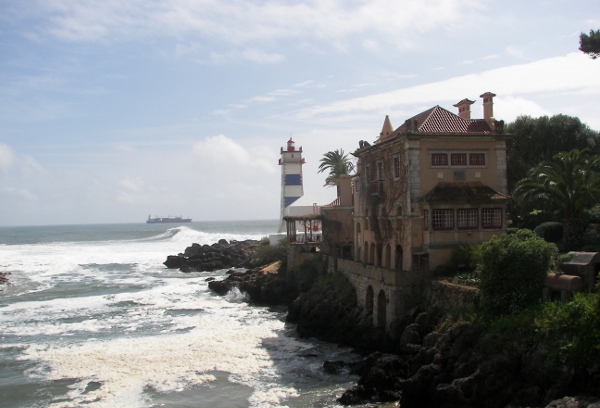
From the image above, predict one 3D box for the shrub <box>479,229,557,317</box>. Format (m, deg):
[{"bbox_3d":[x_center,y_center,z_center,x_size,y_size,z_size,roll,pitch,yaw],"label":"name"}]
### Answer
[{"bbox_3d":[14.291,4.567,41.000,4.900,5.500,4.600,-2,-1,19],"label":"shrub"}]

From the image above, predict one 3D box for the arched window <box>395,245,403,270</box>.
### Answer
[{"bbox_3d":[8.665,4.668,54.340,0.300,2.200,1.200,-1,-1,-15],"label":"arched window"}]

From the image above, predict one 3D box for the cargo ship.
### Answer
[{"bbox_3d":[-564.663,67.067,2700.000,198.000,32.000,28.000,-1,-1,0],"label":"cargo ship"}]

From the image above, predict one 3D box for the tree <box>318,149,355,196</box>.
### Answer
[{"bbox_3d":[5.210,-1.861,86.000,5.900,11.400,5.900,-1,-1,0],"label":"tree"}]

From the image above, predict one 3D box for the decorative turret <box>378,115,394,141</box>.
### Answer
[{"bbox_3d":[8.581,-7.562,61.686,1.300,2.350,1.300,-1,-1,-15],"label":"decorative turret"}]

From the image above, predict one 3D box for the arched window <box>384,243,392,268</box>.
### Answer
[{"bbox_3d":[8.063,4.796,56.784,0.300,2.250,1.200,-1,-1,-15],"label":"arched window"}]

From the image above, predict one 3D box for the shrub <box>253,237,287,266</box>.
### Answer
[{"bbox_3d":[-5.034,7.841,103.000,5.600,4.600,5.000,-1,-1,0],"label":"shrub"}]

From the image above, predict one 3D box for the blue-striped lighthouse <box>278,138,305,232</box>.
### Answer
[{"bbox_3d":[-1.575,-3.821,131.000,5.400,20.200,5.400,-1,-1,-7],"label":"blue-striped lighthouse"}]

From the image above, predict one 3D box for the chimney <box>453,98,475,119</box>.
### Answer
[{"bbox_3d":[15.524,-9.022,59.137,1.500,2.000,1.500,-2,-2,38],"label":"chimney"}]

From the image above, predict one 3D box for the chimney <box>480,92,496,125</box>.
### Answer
[{"bbox_3d":[17.556,-8.895,58.118,1.050,3.000,1.050,0,-2,-38],"label":"chimney"}]

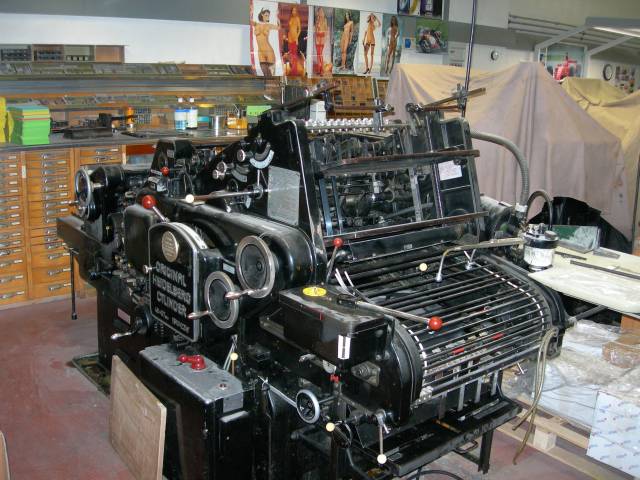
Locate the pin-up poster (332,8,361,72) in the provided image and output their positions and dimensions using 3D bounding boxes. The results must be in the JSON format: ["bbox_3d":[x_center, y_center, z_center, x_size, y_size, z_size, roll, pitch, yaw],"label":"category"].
[{"bbox_3d":[0.238,-1.747,6.200,0.300,0.580,0.010,-9,19,-39],"label":"pin-up poster"}]

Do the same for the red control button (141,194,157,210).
[{"bbox_3d":[-0.654,-0.143,2.680,0.053,0.053,0.053,-9,19,-39],"label":"red control button"}]

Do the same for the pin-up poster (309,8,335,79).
[{"bbox_3d":[0.013,-1.696,6.020,0.285,0.600,0.010,-9,19,-39],"label":"pin-up poster"}]

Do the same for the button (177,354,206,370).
[{"bbox_3d":[-0.453,0.431,2.480,0.108,0.045,0.050,6,15,13],"label":"button"}]

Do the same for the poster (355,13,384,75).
[{"bbox_3d":[0.459,-1.775,6.380,0.295,0.580,0.010,-9,19,-39],"label":"poster"}]

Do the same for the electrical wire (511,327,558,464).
[{"bbox_3d":[0.821,0.605,2.700,0.130,0.530,0.090,7,15,18],"label":"electrical wire"}]

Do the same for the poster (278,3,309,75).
[{"bbox_3d":[-0.221,-1.665,5.850,0.295,0.605,0.010,-9,19,-39],"label":"poster"}]

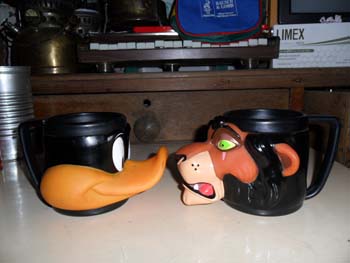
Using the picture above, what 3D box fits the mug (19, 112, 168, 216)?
[{"bbox_3d":[-0.091,0.031,0.310,0.165,0.094,0.097,-1,11,1],"label":"mug"}]

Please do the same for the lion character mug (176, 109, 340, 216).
[{"bbox_3d":[0.088,0.028,0.304,0.170,0.094,0.099,1,11,10],"label":"lion character mug"}]

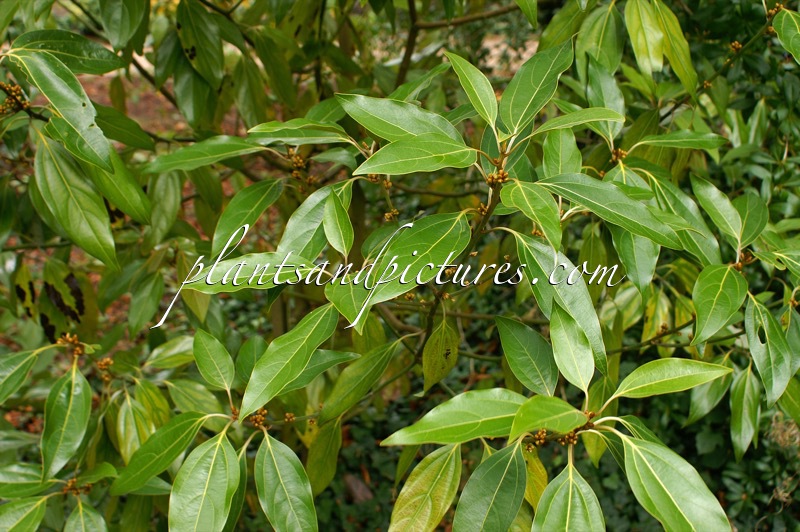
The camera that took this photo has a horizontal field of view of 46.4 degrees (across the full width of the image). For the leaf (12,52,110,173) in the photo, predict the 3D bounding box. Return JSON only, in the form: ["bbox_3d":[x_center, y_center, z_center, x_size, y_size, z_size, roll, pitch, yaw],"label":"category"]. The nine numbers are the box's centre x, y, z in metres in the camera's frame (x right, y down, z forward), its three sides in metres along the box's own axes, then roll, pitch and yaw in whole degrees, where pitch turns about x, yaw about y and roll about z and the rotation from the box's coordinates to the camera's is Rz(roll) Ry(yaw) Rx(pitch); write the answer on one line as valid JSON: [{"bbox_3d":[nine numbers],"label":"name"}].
[{"bbox_3d":[-0.295,-0.141,0.830,0.047,0.022,0.157,-31,71,-37],"label":"leaf"}]

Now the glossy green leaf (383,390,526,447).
[{"bbox_3d":[0.057,0.134,0.825,0.150,0.018,0.046,-10,42,-11],"label":"glossy green leaf"}]

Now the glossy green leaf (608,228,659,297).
[{"bbox_3d":[0.253,-0.020,1.010,0.051,0.113,0.020,-8,-10,-8],"label":"glossy green leaf"}]

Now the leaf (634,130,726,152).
[{"bbox_3d":[0.281,-0.126,0.930,0.098,0.013,0.034,-5,21,-12],"label":"leaf"}]

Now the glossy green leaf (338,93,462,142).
[{"bbox_3d":[-0.001,-0.133,0.840,0.130,0.018,0.043,23,48,18],"label":"glossy green leaf"}]

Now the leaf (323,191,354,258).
[{"bbox_3d":[-0.061,-0.042,0.930,0.034,0.071,0.013,-6,17,14],"label":"leaf"}]

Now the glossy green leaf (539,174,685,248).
[{"bbox_3d":[0.182,-0.049,0.805,0.134,0.020,0.042,25,53,13],"label":"glossy green leaf"}]

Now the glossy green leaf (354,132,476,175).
[{"bbox_3d":[0.014,-0.102,0.850,0.118,0.015,0.041,-13,43,-20],"label":"glossy green leaf"}]

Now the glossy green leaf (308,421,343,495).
[{"bbox_3d":[-0.075,0.202,0.990,0.038,0.086,0.016,18,-13,0],"label":"glossy green leaf"}]

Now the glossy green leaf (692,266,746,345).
[{"bbox_3d":[0.314,0.038,0.915,0.048,0.017,0.105,24,59,23],"label":"glossy green leaf"}]

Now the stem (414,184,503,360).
[{"bbox_3d":[0.059,0.007,0.975,0.019,0.204,0.014,25,14,0],"label":"stem"}]

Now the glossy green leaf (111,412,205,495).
[{"bbox_3d":[-0.226,0.174,0.868,0.106,0.014,0.038,-38,48,-3],"label":"glossy green leaf"}]

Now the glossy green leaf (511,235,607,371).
[{"bbox_3d":[0.158,0.037,0.925,0.052,0.167,0.022,-28,-11,-21],"label":"glossy green leaf"}]

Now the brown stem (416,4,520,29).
[{"bbox_3d":[0.104,-0.381,1.420,0.161,0.016,0.012,-10,17,0],"label":"brown stem"}]

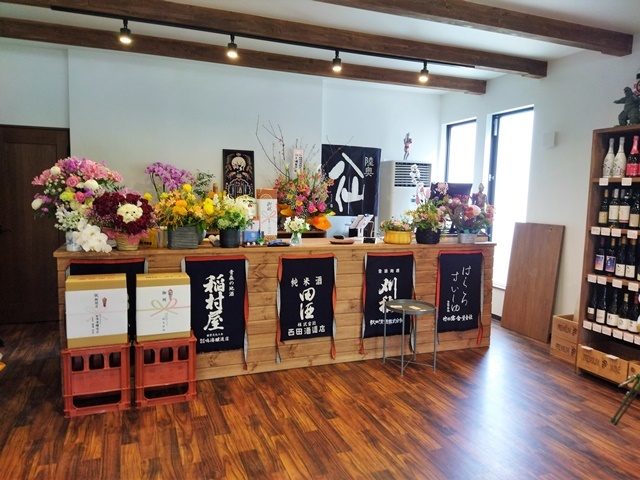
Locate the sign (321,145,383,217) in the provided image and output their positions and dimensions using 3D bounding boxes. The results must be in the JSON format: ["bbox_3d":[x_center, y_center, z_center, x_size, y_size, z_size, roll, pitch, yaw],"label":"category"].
[{"bbox_3d":[0.379,-0.752,6.313,0.820,0.890,0.040,-1,6,-23],"label":"sign"}]

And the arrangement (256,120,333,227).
[{"bbox_3d":[-0.290,-0.728,5.464,0.802,1.210,0.600,-1,5,-22],"label":"arrangement"}]

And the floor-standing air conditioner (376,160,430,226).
[{"bbox_3d":[1.141,-0.089,6.813,0.600,1.914,0.320,-1,5,-22],"label":"floor-standing air conditioner"}]

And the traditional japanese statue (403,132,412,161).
[{"bbox_3d":[1.202,-1.280,6.817,0.130,0.385,0.120,-1,7,-27],"label":"traditional japanese statue"}]

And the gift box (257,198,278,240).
[{"bbox_3d":[-0.437,-0.188,4.234,0.155,0.430,0.110,-1,6,-23],"label":"gift box"}]

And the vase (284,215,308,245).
[{"bbox_3d":[-0.190,-0.071,4.063,0.195,0.241,0.170,-1,6,-22],"label":"vase"}]

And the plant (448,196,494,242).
[{"bbox_3d":[1.461,-0.199,4.845,0.430,0.430,0.350,-1,6,-23],"label":"plant"}]

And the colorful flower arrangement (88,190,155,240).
[{"bbox_3d":[-1.452,-0.179,3.651,0.481,0.355,0.400,-1,5,-22],"label":"colorful flower arrangement"}]

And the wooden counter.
[{"bbox_3d":[-0.182,0.509,4.327,3.670,0.960,0.700,-1,6,-23],"label":"wooden counter"}]

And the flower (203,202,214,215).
[{"bbox_3d":[-0.871,-0.246,3.900,0.095,0.095,0.090,-1,5,-22],"label":"flower"}]

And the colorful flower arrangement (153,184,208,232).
[{"bbox_3d":[-1.071,-0.242,3.831,0.404,0.357,0.360,-1,5,-22],"label":"colorful flower arrangement"}]

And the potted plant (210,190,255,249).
[{"bbox_3d":[-0.683,-0.158,3.888,0.337,0.422,0.300,-1,6,-22],"label":"potted plant"}]

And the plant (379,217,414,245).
[{"bbox_3d":[0.691,-0.087,4.567,0.290,0.250,0.240,-1,6,-23],"label":"plant"}]

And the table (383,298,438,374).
[{"bbox_3d":[0.749,0.799,4.128,0.440,0.530,0.440,1,5,0],"label":"table"}]

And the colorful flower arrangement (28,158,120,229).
[{"bbox_3d":[-1.654,-0.317,3.417,0.562,0.504,0.450,-1,6,-22],"label":"colorful flower arrangement"}]

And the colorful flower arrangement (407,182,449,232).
[{"bbox_3d":[1.007,-0.304,4.675,0.360,0.460,0.320,-1,6,-23],"label":"colorful flower arrangement"}]

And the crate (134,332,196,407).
[{"bbox_3d":[-1.063,0.872,3.436,0.383,0.420,0.265,-1,6,-22],"label":"crate"}]

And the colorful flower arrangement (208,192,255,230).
[{"bbox_3d":[-0.701,-0.226,3.955,0.350,0.300,0.300,-1,6,-23],"label":"colorful flower arrangement"}]

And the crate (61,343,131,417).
[{"bbox_3d":[-1.450,0.877,3.281,0.383,0.420,0.265,-1,6,-22],"label":"crate"}]

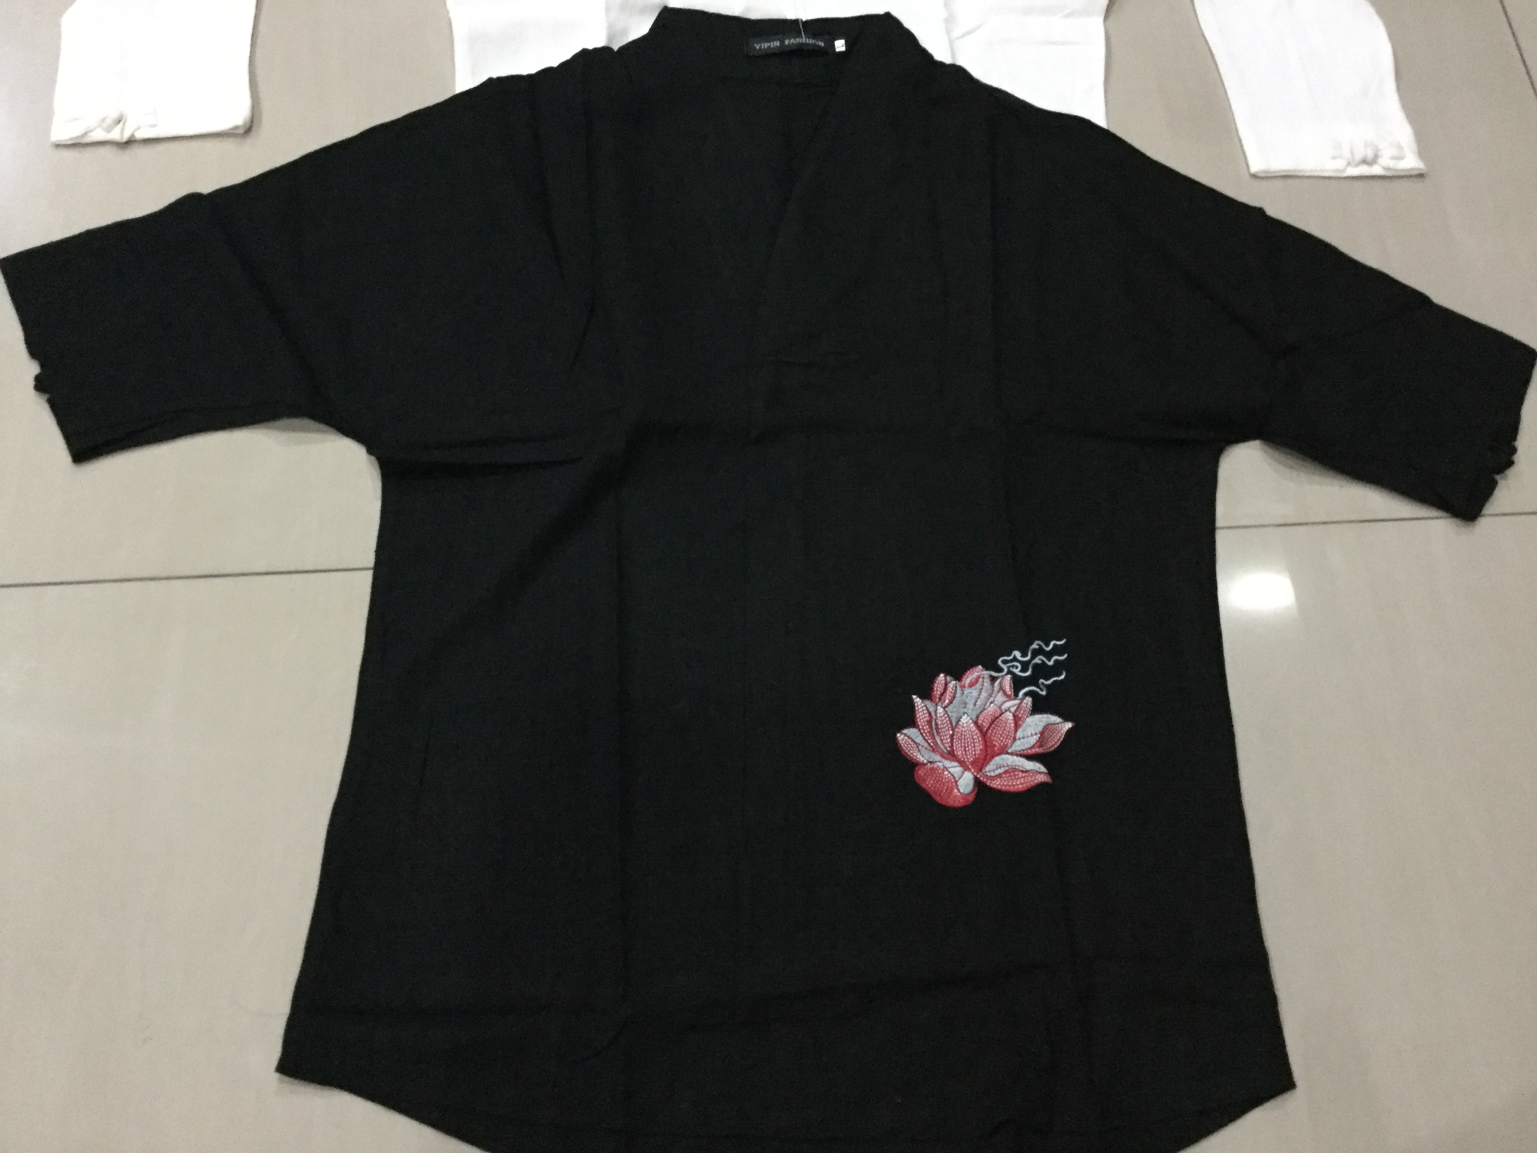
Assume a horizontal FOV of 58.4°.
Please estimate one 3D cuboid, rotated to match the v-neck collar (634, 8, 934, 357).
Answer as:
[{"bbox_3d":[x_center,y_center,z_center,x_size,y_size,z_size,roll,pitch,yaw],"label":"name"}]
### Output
[{"bbox_3d":[0.011,-0.269,0.916,0.199,0.036,0.284,2,67,-4],"label":"v-neck collar"}]

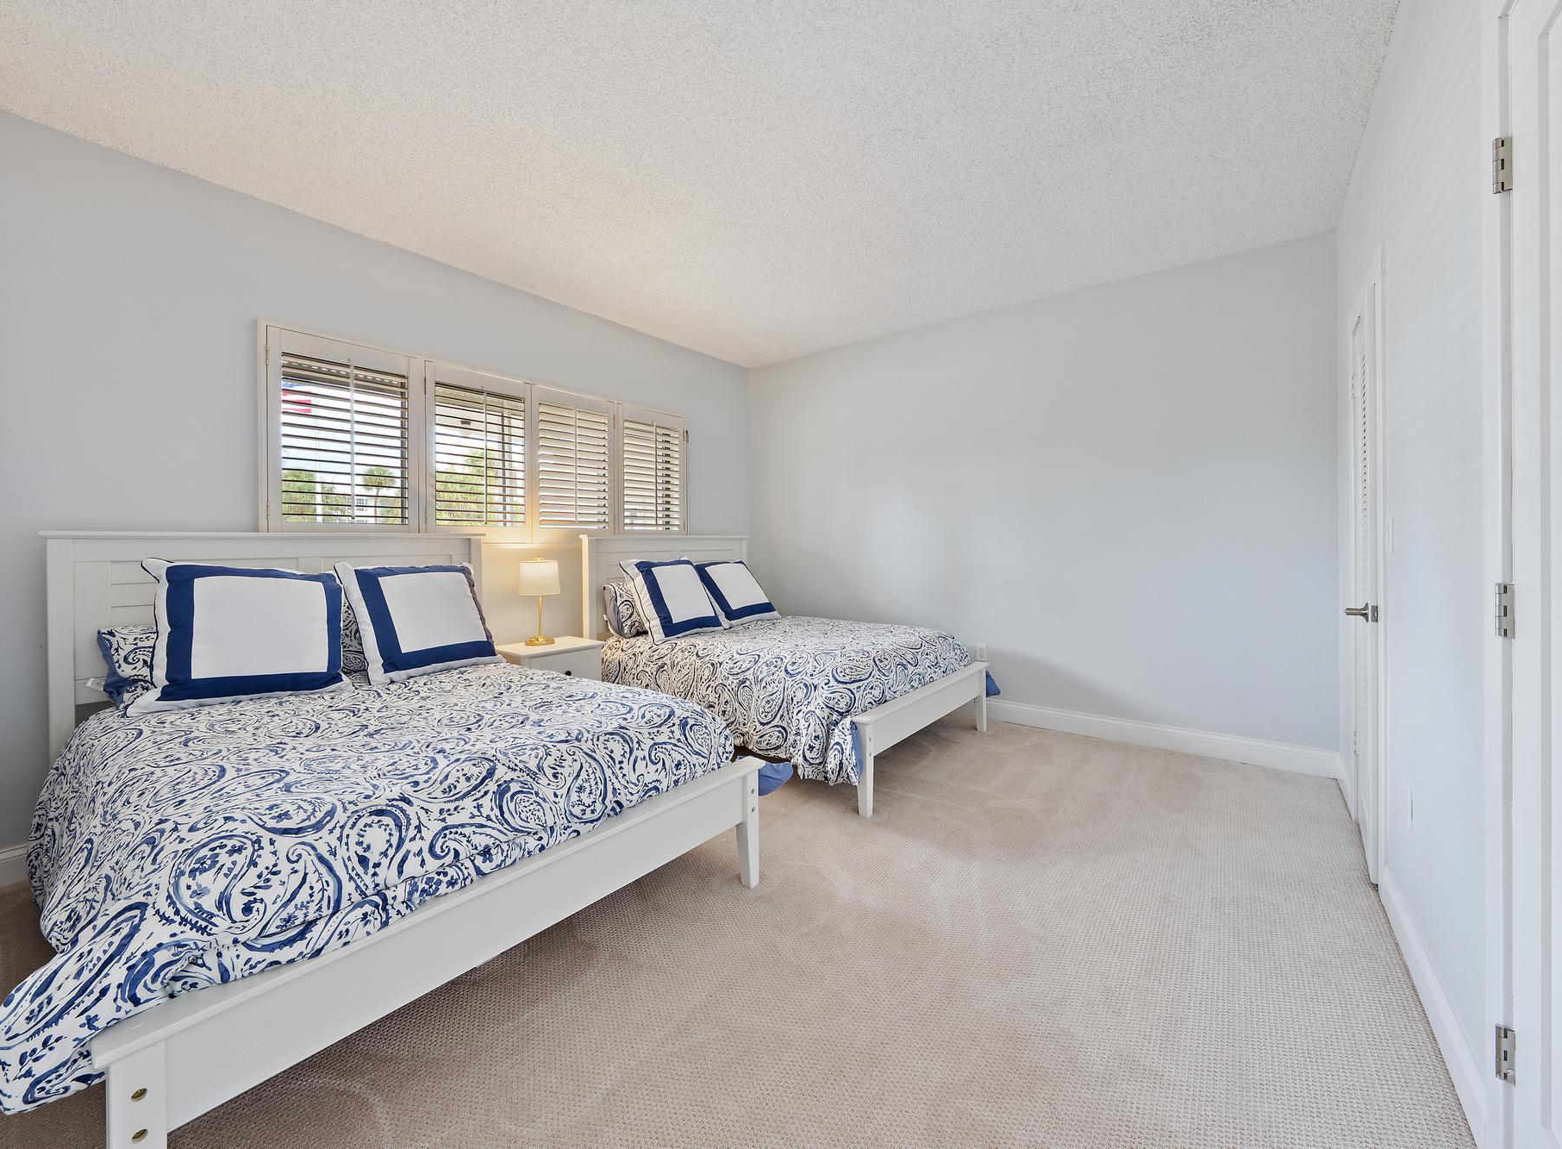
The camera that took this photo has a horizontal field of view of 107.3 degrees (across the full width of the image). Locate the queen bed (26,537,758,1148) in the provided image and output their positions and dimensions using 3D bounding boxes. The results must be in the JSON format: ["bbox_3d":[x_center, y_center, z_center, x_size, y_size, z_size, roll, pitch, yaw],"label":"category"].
[{"bbox_3d":[-1.351,0.455,2.021,2.087,1.285,1.540,0,1,39],"label":"queen bed"}]

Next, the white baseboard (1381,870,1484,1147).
[{"bbox_3d":[1.622,1.008,1.455,0.016,0.130,1.040,0,1,39],"label":"white baseboard"}]

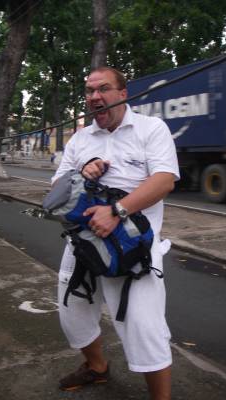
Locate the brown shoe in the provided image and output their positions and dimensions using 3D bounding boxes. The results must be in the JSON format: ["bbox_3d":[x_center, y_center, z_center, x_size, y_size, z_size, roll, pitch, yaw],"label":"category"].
[{"bbox_3d":[-0.165,1.055,2.620,0.290,0.110,0.110,-1,7,-18],"label":"brown shoe"}]

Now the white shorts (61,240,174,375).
[{"bbox_3d":[0.008,0.536,2.320,0.560,0.700,0.390,4,7,27],"label":"white shorts"}]

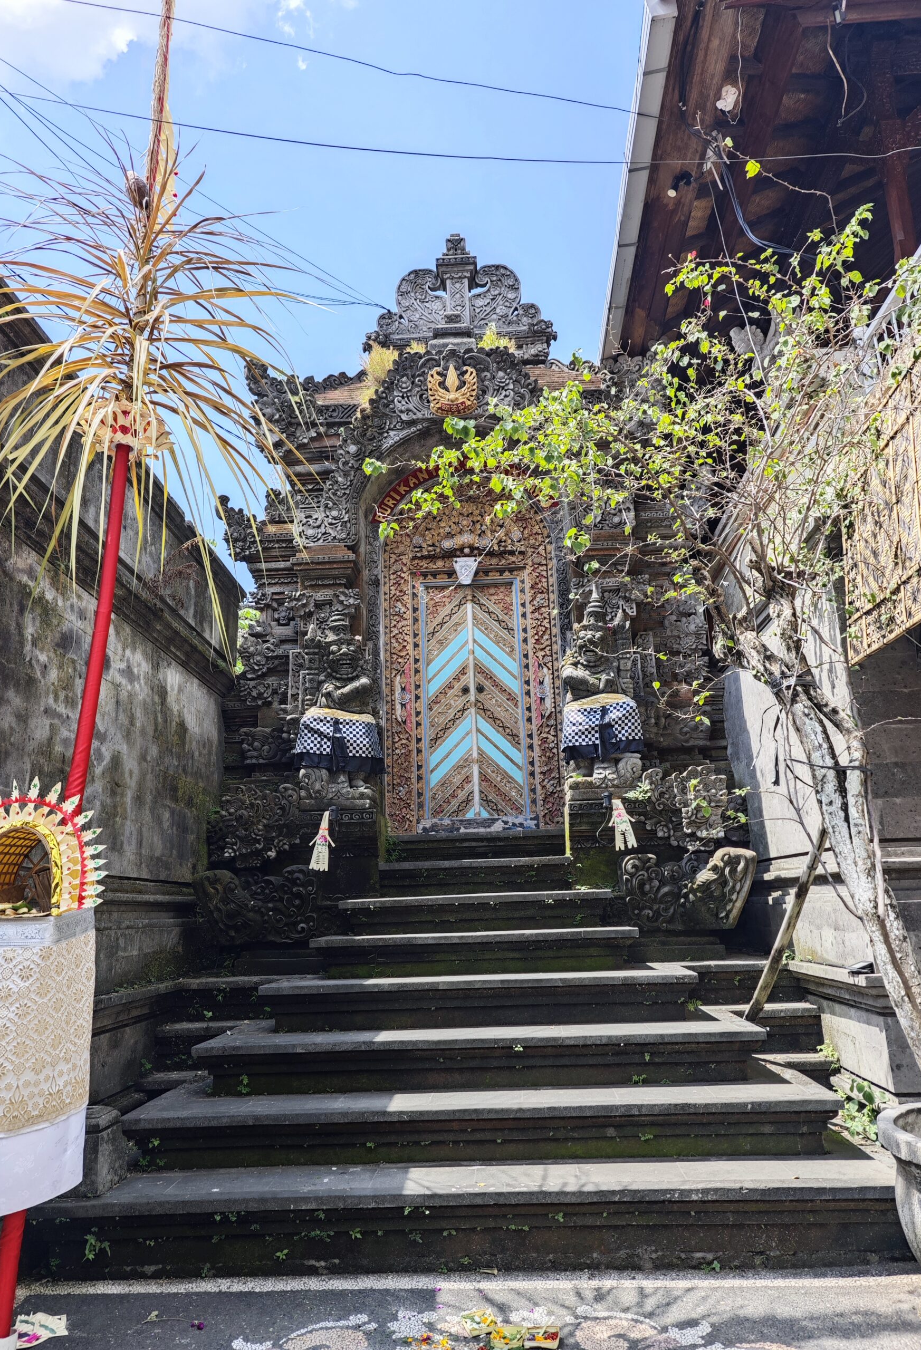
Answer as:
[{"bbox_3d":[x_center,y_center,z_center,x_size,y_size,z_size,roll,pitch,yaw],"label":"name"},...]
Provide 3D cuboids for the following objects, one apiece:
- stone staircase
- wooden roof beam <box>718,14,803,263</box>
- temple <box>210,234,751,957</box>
[{"bbox_3d":[0.110,1.823,5.209,3.706,1.987,2.822,-2,-15,1],"label":"stone staircase"},{"bbox_3d":[2.005,-3.684,6.261,0.163,0.192,2.400,-3,-15,4],"label":"wooden roof beam"},{"bbox_3d":[0.045,-0.918,7.683,4.195,6.432,2.112,-2,-15,1],"label":"temple"}]

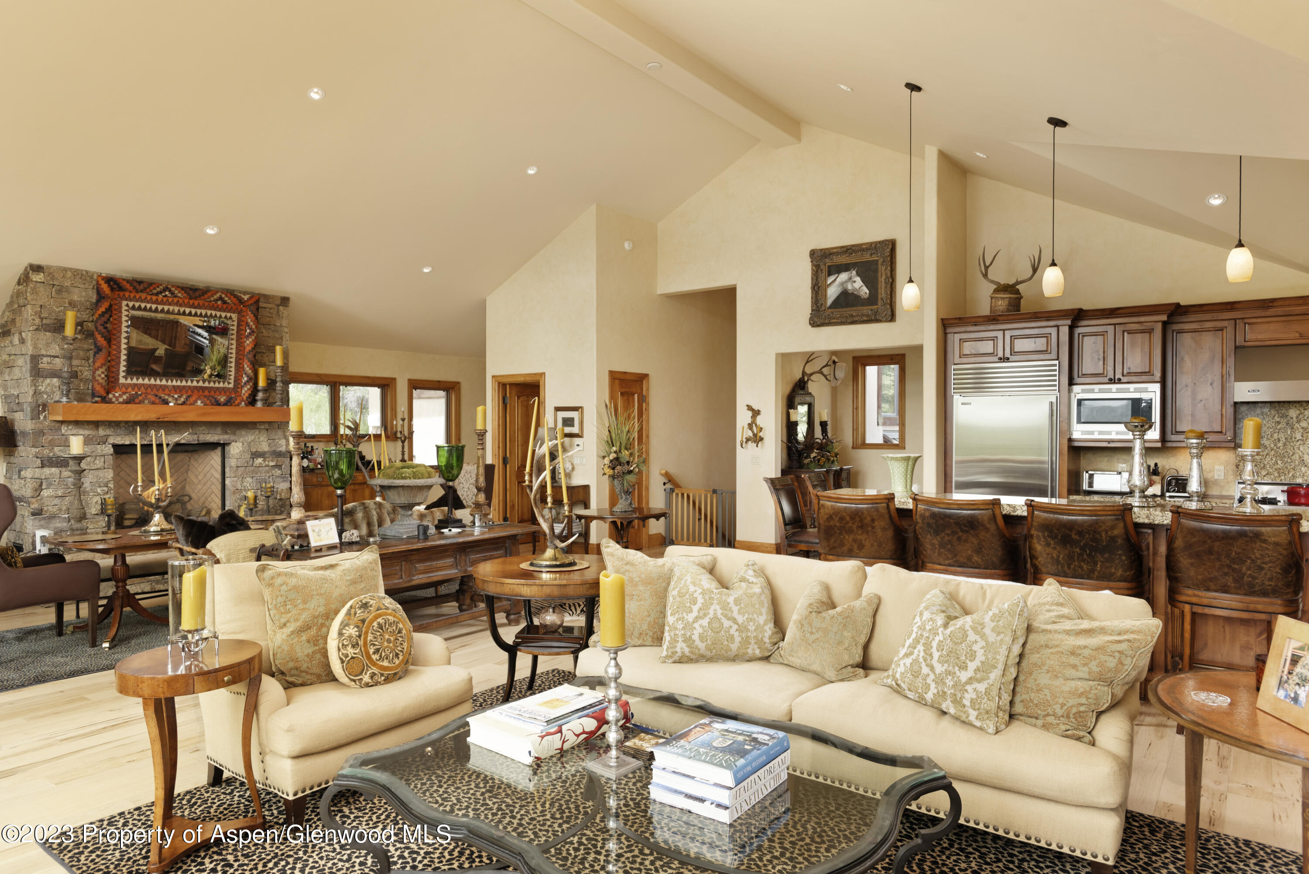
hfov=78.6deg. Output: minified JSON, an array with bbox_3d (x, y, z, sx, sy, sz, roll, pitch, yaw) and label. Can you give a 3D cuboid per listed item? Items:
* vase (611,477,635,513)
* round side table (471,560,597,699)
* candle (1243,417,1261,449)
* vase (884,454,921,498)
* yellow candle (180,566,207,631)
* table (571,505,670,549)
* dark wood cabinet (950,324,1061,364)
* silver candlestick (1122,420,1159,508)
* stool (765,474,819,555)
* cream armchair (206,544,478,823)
[{"bbox_3d":[-0.295,0.538,7.450,0.210,0.330,0.190,0,1,0],"label":"vase"},{"bbox_3d":[-0.575,1.108,4.490,0.885,0.760,0.885,0,1,0],"label":"round side table"},{"bbox_3d":[3.216,-0.020,4.303,0.079,0.167,0.079,1,1,36],"label":"candle"},{"bbox_3d":[1.776,0.273,5.730,0.255,0.300,0.240,0,1,36],"label":"vase"},{"bbox_3d":[-1.733,0.603,3.010,0.077,0.240,0.077,0,1,36],"label":"yellow candle"},{"bbox_3d":[-0.300,1.075,7.465,0.880,0.750,0.880,0,1,0],"label":"table"},{"bbox_3d":[3.394,-0.854,7.620,0.957,0.317,0.600,0,1,36],"label":"dark wood cabinet"},{"bbox_3d":[2.818,0.155,4.638,0.180,0.485,0.180,1,1,36],"label":"silver candlestick"},{"bbox_3d":[1.202,0.899,6.356,0.560,1.120,0.470,0,1,36],"label":"stool"},{"bbox_3d":[-1.455,1.044,3.659,0.860,0.910,0.920,1,1,35],"label":"cream armchair"}]

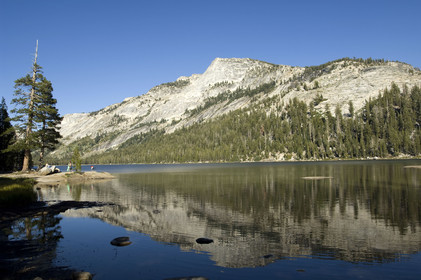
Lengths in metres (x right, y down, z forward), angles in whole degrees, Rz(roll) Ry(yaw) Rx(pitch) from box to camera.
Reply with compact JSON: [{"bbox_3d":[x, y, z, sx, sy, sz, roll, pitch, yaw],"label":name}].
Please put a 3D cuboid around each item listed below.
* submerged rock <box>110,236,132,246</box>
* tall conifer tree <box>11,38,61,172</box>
[{"bbox_3d":[-2.068,2.337,7.604,0.487,0.160,0.380,0,-4,-15],"label":"submerged rock"},{"bbox_3d":[-21.896,-4.429,41.178,5.728,16.545,5.441,1,-4,-28],"label":"tall conifer tree"}]

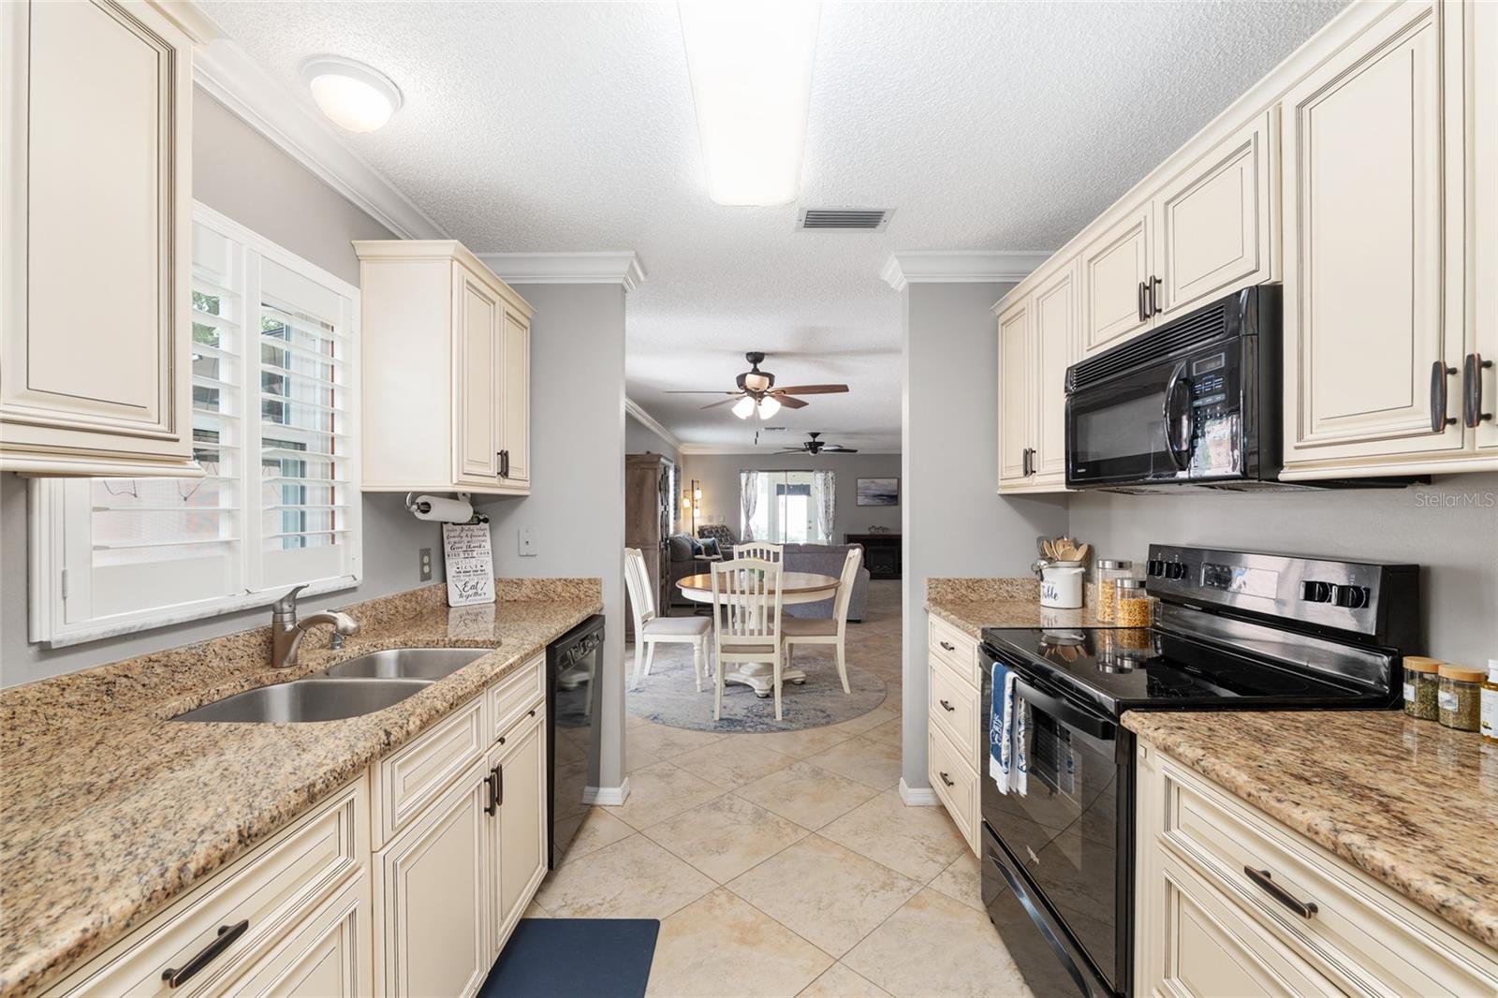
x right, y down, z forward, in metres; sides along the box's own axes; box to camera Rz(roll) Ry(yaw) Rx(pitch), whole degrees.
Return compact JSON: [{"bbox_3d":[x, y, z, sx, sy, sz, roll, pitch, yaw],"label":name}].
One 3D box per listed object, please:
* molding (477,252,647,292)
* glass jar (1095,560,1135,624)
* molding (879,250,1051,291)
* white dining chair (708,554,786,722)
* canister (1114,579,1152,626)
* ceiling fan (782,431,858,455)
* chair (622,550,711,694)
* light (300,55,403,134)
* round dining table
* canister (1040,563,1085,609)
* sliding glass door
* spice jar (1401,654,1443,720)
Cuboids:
[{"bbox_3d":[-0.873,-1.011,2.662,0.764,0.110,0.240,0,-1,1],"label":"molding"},{"bbox_3d":[1.362,0.345,2.165,0.120,0.225,0.120,0,-1,1],"label":"glass jar"},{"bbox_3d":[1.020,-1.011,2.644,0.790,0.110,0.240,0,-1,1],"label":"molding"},{"bbox_3d":[0.000,0.886,3.900,0.470,1.020,0.580,0,-1,3],"label":"white dining chair"},{"bbox_3d":[1.369,0.376,2.075,0.120,0.160,0.120,0,-1,1],"label":"canister"},{"bbox_3d":[0.965,-0.811,8.550,1.300,0.360,1.300,0,-1,1],"label":"ceiling fan"},{"bbox_3d":[-0.605,0.894,4.440,0.590,1.020,0.470,0,-1,7],"label":"chair"},{"bbox_3d":[-1.037,-1.030,1.528,0.226,0.100,0.226,0,-1,1],"label":"light"},{"bbox_3d":[0.073,1.019,4.450,1.250,0.770,1.250,0,-1,0],"label":"round dining table"},{"bbox_3d":[1.333,0.369,2.468,0.166,0.175,0.166,0,-1,-11],"label":"canister"},{"bbox_3d":[0.720,0.480,11.050,1.800,2.060,0.140,0,-1,1],"label":"sliding glass door"},{"bbox_3d":[1.376,0.384,1.169,0.060,0.113,0.060,0,-1,0],"label":"spice jar"}]

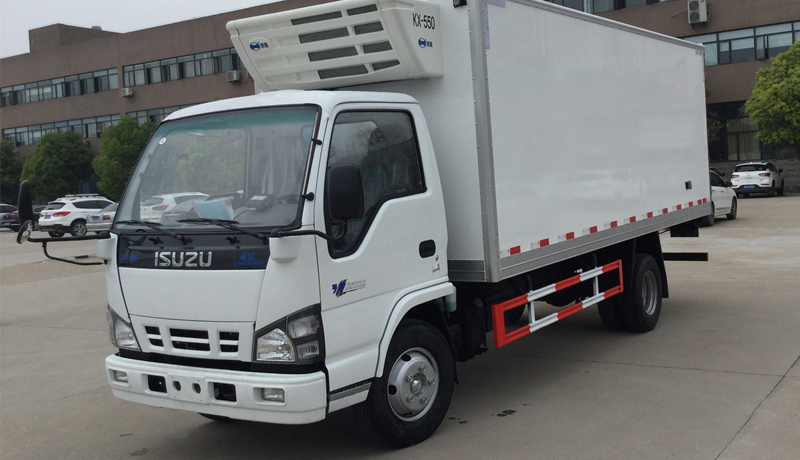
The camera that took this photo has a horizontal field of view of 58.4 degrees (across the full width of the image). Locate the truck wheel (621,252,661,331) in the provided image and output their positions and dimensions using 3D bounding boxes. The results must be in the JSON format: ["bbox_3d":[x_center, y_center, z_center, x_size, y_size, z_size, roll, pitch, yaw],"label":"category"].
[{"bbox_3d":[2.381,0.616,7.131,0.210,0.799,0.799,0,6,39],"label":"truck wheel"}]

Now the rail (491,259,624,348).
[{"bbox_3d":[1.305,0.535,5.675,0.072,0.307,2.204,0,6,39],"label":"rail"}]

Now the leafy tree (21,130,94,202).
[{"bbox_3d":[-19.362,-3.081,40.500,4.200,5.088,4.200,0,7,39],"label":"leafy tree"}]

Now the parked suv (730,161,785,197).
[{"bbox_3d":[17.136,-2.542,34.017,1.830,1.650,4.450,0,6,36],"label":"parked suv"}]

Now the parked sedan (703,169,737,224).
[{"bbox_3d":[8.200,-0.966,20.162,1.790,1.470,4.500,0,7,39],"label":"parked sedan"}]

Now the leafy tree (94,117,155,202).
[{"bbox_3d":[-14.483,-3.359,38.500,4.200,5.482,4.200,0,7,39],"label":"leafy tree"}]

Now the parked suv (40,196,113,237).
[{"bbox_3d":[-12.905,-0.713,30.485,1.820,1.680,4.420,-1,6,33],"label":"parked suv"}]

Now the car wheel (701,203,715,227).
[{"bbox_3d":[8.019,-0.405,18.736,0.220,0.630,0.630,0,7,40],"label":"car wheel"}]

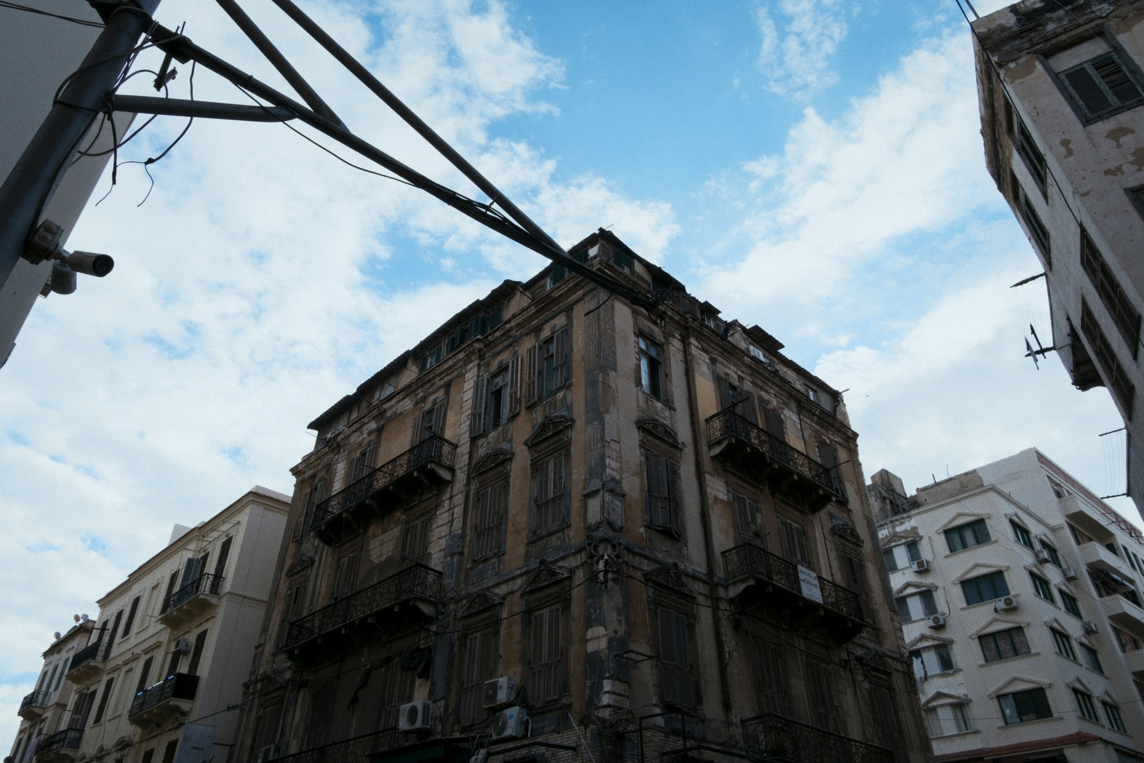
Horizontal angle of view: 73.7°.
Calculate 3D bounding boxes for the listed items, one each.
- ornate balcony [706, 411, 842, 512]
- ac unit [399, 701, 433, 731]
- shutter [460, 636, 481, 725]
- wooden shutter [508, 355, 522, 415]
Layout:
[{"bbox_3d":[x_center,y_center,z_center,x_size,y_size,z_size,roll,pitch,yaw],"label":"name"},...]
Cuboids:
[{"bbox_3d":[6.545,2.734,24.467,5.841,1.287,0.916,29,-45,-33],"label":"ornate balcony"},{"bbox_3d":[-4.037,8.639,19.692,0.870,0.600,0.300,-30,-46,34],"label":"ac unit"},{"bbox_3d":[-2.678,7.816,20.071,0.533,2.356,0.060,-30,-46,34],"label":"shutter"},{"bbox_3d":[-1.780,0.142,23.520,0.536,2.236,0.050,-30,-46,34],"label":"wooden shutter"}]

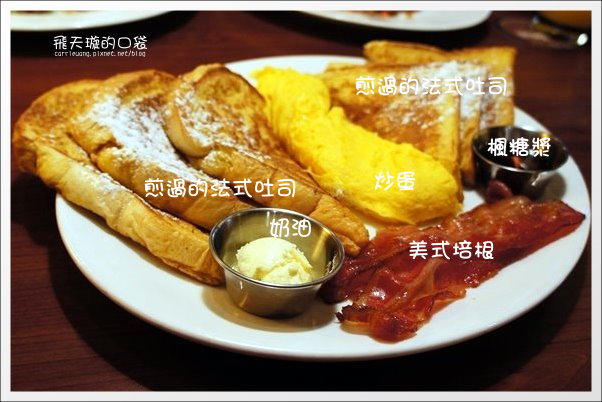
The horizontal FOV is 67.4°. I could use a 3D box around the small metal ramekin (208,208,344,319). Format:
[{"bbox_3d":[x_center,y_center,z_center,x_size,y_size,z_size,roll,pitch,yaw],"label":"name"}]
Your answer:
[{"bbox_3d":[-0.012,0.033,0.224,0.063,0.029,0.063,8,30,0],"label":"small metal ramekin"}]

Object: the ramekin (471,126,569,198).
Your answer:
[{"bbox_3d":[0.151,-0.025,0.320,0.063,0.029,0.063,-3,37,0],"label":"ramekin"}]

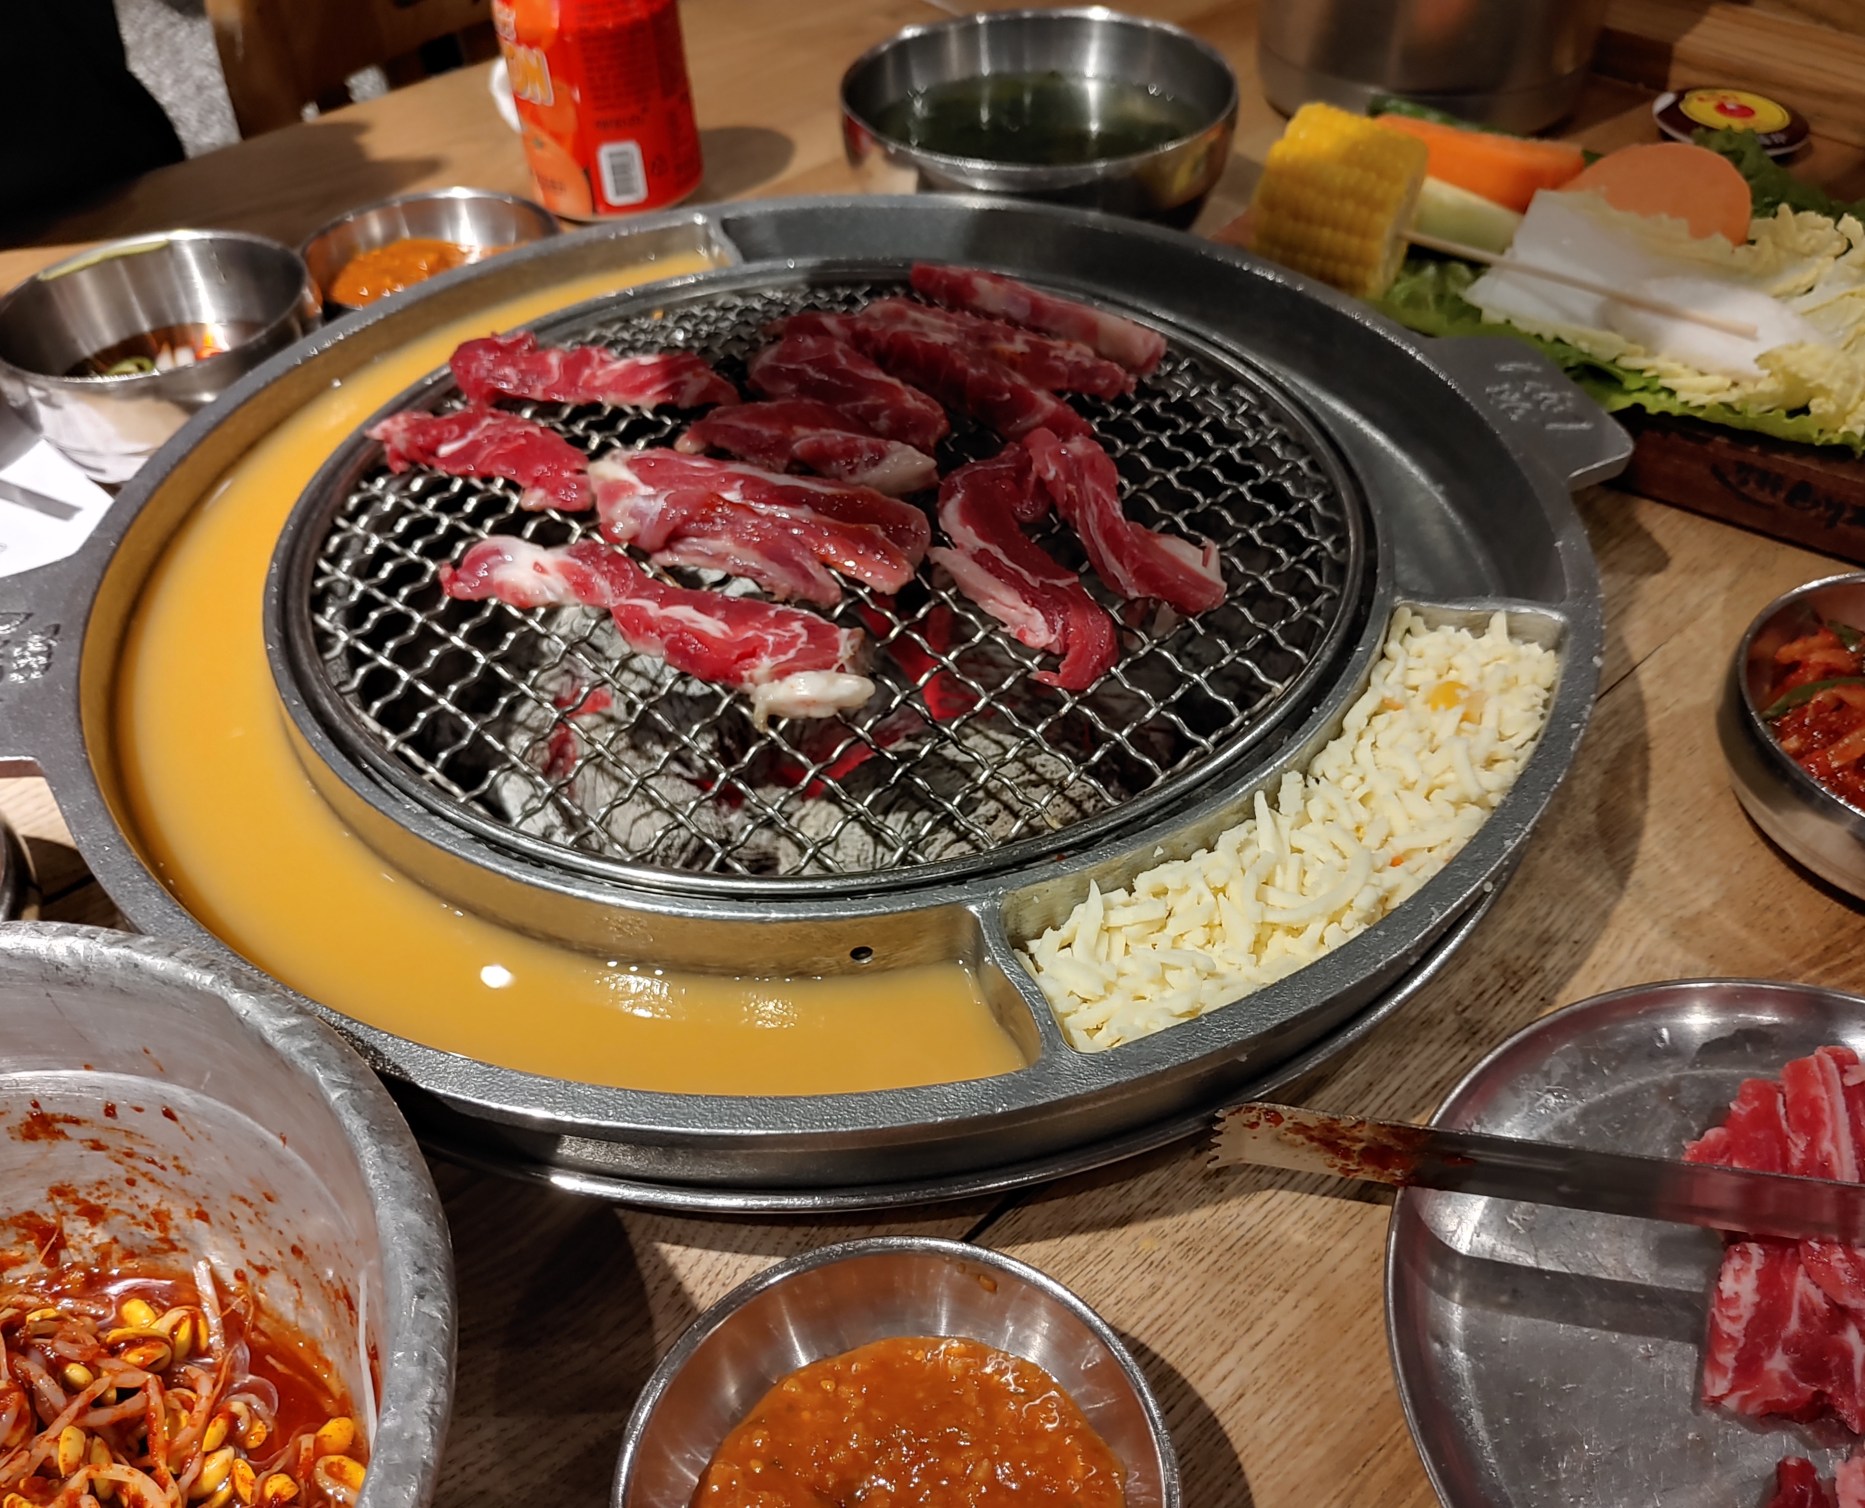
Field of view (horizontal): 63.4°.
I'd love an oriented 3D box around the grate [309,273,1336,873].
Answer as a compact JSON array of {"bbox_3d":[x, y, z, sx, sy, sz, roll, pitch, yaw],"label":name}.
[{"bbox_3d":[-0.025,-0.061,0.388,0.259,0.010,0.259,-2,44,0],"label":"grate"}]

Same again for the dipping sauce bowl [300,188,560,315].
[{"bbox_3d":[-0.165,-0.157,0.507,0.080,0.031,0.080,-1,44,0],"label":"dipping sauce bowl"}]

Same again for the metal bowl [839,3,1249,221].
[{"bbox_3d":[0.037,-0.210,0.538,0.137,0.057,0.137,-1,44,0],"label":"metal bowl"}]

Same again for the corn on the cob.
[{"bbox_3d":[0.128,-0.174,0.478,0.043,0.050,0.050,26,51,25],"label":"corn on the cob"}]

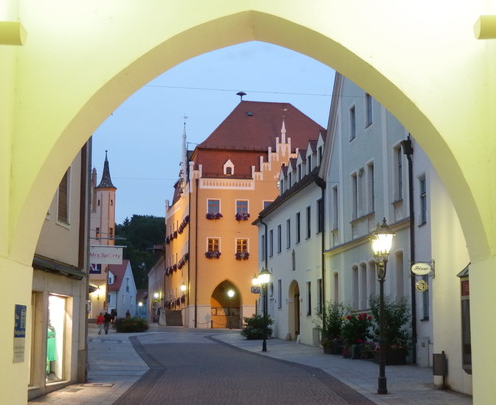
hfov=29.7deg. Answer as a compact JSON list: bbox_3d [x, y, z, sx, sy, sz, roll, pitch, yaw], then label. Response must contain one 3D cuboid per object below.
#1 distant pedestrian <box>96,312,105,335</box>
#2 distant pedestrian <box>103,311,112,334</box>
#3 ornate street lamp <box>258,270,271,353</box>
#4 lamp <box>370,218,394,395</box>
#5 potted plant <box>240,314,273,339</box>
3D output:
[{"bbox_3d":[-11.016,9.083,70.117,0.550,1.640,0.420,1,-8,-5],"label":"distant pedestrian"},{"bbox_3d":[-10.507,9.053,70.121,0.560,1.700,0.420,1,-8,-5],"label":"distant pedestrian"},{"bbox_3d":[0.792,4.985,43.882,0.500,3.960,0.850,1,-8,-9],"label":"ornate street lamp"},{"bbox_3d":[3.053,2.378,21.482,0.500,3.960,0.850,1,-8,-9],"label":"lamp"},{"bbox_3d":[0.604,7.908,59.500,2.050,1.620,1.900,1,-8,-9],"label":"potted plant"}]

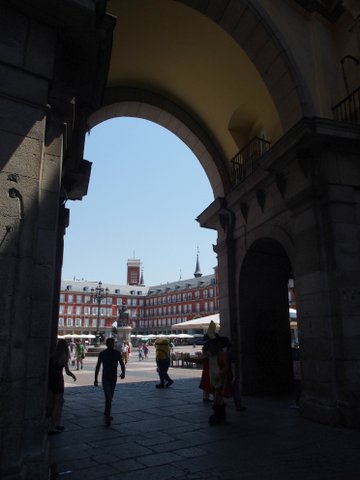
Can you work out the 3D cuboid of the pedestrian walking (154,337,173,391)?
[{"bbox_3d":[-0.610,4.497,14.348,0.660,1.807,0.600,-1,-14,3],"label":"pedestrian walking"}]

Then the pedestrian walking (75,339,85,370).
[{"bbox_3d":[-5.811,6.614,22.450,0.480,1.748,0.400,-5,-15,17],"label":"pedestrian walking"}]

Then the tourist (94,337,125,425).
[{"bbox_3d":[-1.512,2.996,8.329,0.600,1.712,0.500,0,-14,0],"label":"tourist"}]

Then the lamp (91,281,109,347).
[{"bbox_3d":[-8.577,7.758,41.373,1.800,6.924,1.800,0,-14,0],"label":"lamp"}]

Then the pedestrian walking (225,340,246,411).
[{"bbox_3d":[1.361,3.371,9.696,0.500,1.668,0.450,12,-19,-38],"label":"pedestrian walking"}]

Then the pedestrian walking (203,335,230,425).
[{"bbox_3d":[0.799,2.960,8.498,0.620,1.865,0.500,-7,-16,26],"label":"pedestrian walking"}]

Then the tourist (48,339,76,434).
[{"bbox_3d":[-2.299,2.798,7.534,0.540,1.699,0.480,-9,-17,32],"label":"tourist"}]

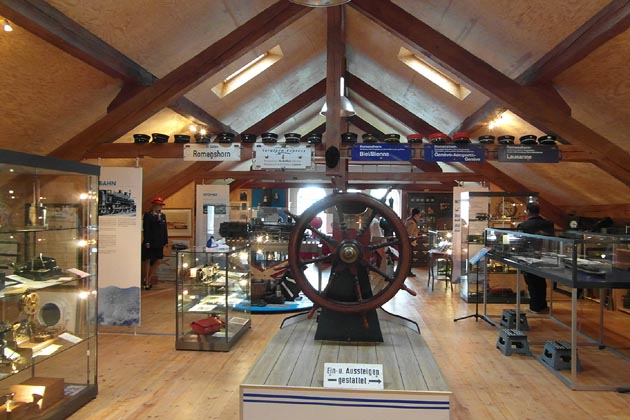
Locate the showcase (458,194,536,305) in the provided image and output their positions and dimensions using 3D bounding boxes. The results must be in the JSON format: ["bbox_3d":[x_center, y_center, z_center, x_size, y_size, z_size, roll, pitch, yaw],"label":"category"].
[{"bbox_3d":[3.364,0.681,7.708,1.200,1.980,0.520,1,0,5],"label":"showcase"}]

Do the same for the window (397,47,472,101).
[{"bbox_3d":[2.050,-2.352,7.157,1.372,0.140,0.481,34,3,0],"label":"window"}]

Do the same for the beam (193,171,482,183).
[{"bbox_3d":[0.460,-0.745,9.330,6.450,0.205,0.190,1,0,4],"label":"beam"}]

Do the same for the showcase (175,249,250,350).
[{"bbox_3d":[-1.267,1.080,5.410,0.630,1.155,1.000,0,0,6],"label":"showcase"}]

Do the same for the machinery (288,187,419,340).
[{"bbox_3d":[0.330,0.435,3.930,1.250,1.450,0.550,0,0,6],"label":"machinery"}]

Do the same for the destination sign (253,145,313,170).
[{"bbox_3d":[-0.405,-0.685,5.450,0.770,0.325,0.030,1,0,4],"label":"destination sign"}]

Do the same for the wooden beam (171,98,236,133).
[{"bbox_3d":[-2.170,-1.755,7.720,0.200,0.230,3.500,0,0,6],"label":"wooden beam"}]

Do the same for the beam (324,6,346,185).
[{"bbox_3d":[0.252,-1.660,5.480,0.200,2.450,0.200,0,0,3],"label":"beam"}]

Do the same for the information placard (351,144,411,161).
[{"bbox_3d":[0.858,-0.735,5.390,0.765,0.215,0.030,1,0,4],"label":"information placard"}]

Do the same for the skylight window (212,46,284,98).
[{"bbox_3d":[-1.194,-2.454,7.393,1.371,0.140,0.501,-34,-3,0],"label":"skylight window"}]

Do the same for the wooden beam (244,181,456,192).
[{"bbox_3d":[1.000,-0.720,12.950,6.500,0.205,0.190,1,0,4],"label":"wooden beam"}]

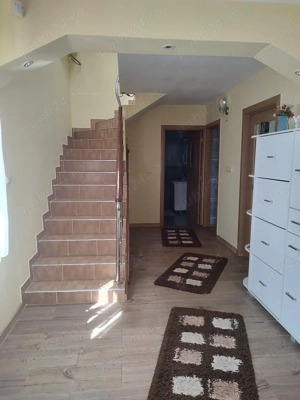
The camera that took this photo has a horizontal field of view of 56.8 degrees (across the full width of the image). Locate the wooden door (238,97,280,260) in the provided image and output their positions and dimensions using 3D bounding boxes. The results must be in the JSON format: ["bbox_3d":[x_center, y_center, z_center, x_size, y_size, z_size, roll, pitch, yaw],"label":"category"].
[{"bbox_3d":[1.352,-0.152,3.478,0.108,2.044,0.911,-1,9,-5],"label":"wooden door"}]

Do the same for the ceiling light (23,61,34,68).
[{"bbox_3d":[-0.827,-0.928,1.886,0.075,0.025,0.075,-26,10,-1],"label":"ceiling light"}]

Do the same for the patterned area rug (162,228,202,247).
[{"bbox_3d":[0.521,0.651,4.935,0.613,0.025,1.117,0,9,1],"label":"patterned area rug"}]

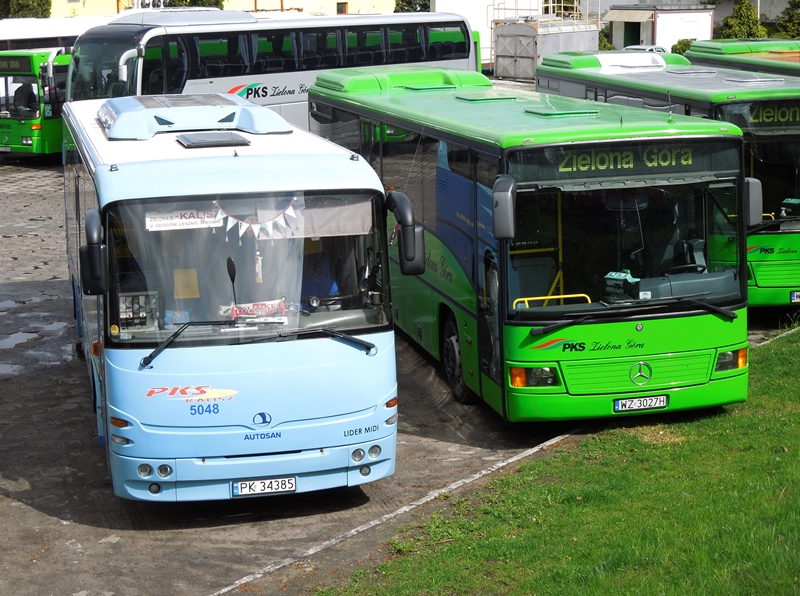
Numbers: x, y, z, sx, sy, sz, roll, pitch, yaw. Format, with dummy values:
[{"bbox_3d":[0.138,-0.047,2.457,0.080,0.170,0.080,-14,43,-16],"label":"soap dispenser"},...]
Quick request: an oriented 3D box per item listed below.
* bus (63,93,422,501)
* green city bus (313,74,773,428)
[{"bbox_3d":[-2.331,-0.522,17.893,2.780,3.280,9.700,-4,11,-13],"label":"bus"},{"bbox_3d":[0.963,-1.197,21.225,2.720,3.280,11.900,-4,11,-12],"label":"green city bus"}]

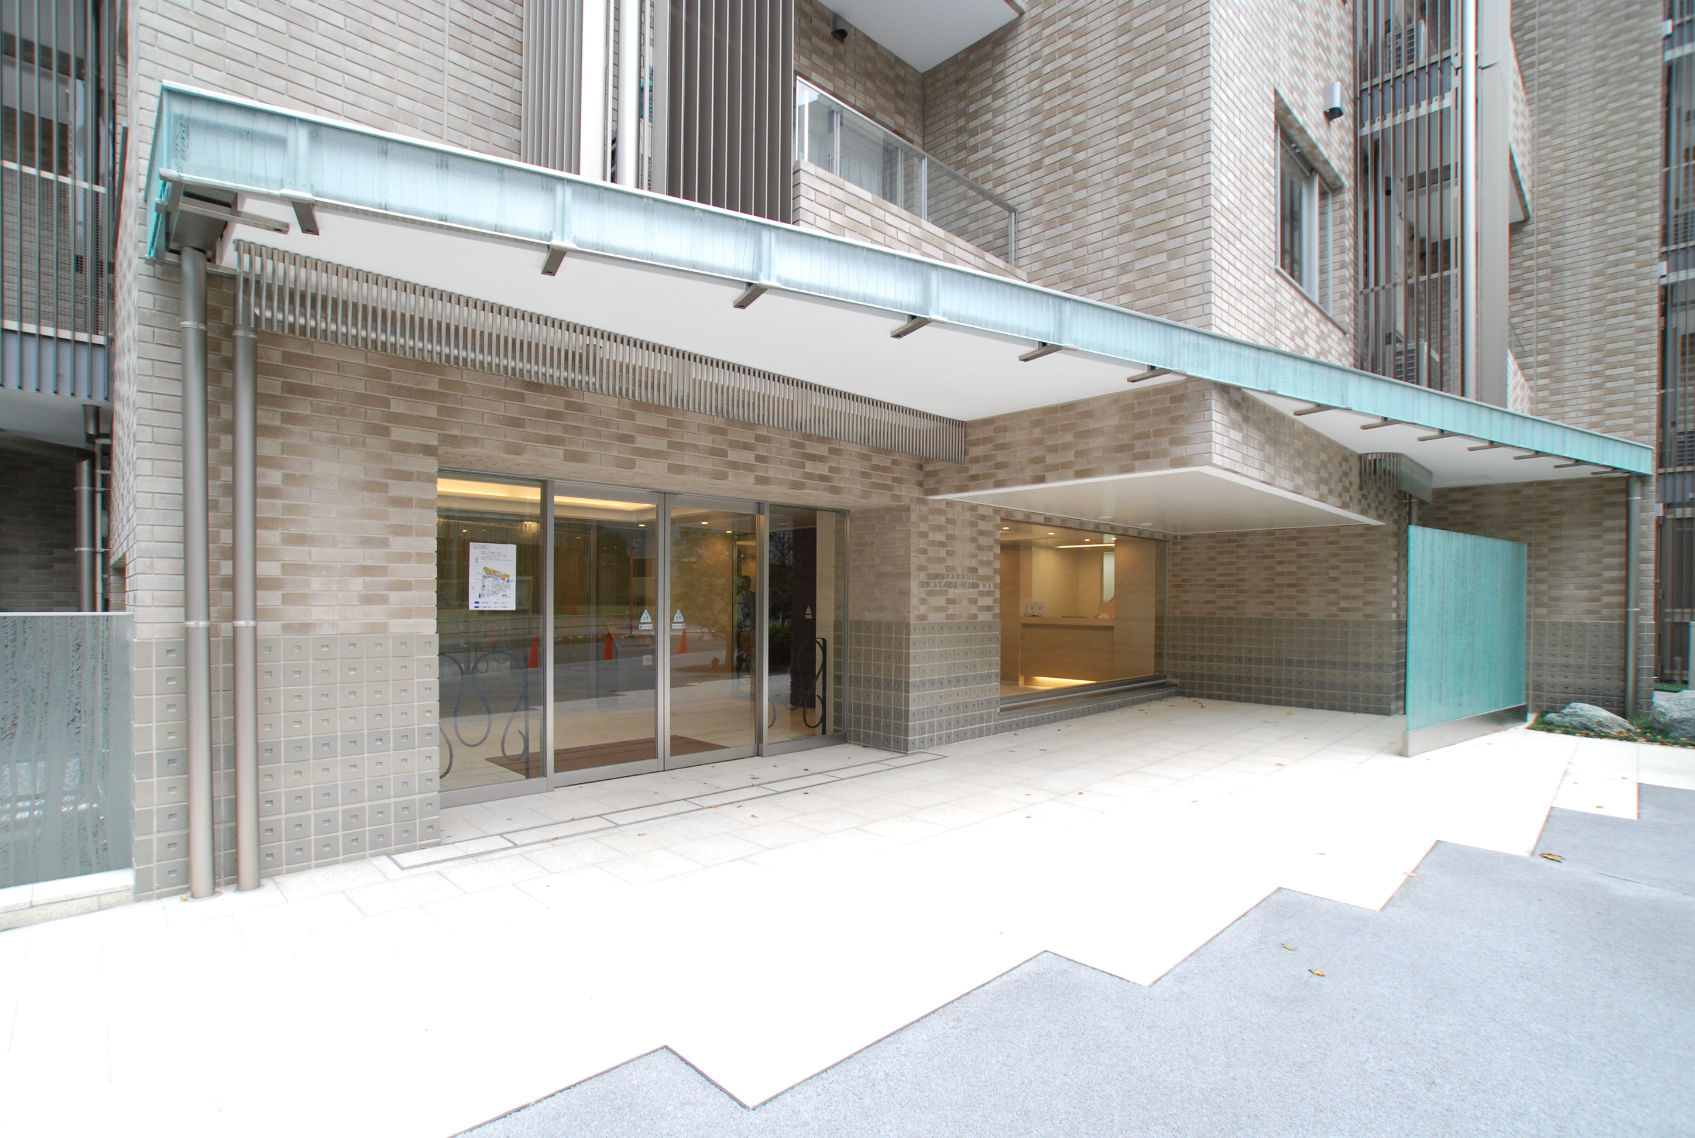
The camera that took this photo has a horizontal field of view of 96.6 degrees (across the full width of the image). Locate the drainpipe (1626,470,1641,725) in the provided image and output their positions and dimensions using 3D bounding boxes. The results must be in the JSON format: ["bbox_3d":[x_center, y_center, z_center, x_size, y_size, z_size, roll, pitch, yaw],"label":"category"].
[{"bbox_3d":[8.948,0.332,8.593,0.100,2.805,0.100,1,-2,-41],"label":"drainpipe"}]

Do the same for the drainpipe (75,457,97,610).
[{"bbox_3d":[-7.068,0.290,6.988,0.115,2.658,0.115,1,-2,-41],"label":"drainpipe"}]

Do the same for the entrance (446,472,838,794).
[{"bbox_3d":[-1.341,0.497,6.051,3.514,2.194,0.120,1,-2,-41],"label":"entrance"}]

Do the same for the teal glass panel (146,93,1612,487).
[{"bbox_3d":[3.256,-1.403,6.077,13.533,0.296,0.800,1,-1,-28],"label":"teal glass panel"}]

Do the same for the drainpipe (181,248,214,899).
[{"bbox_3d":[-2.991,0.015,3.485,0.090,2.990,0.090,1,-2,-41],"label":"drainpipe"}]

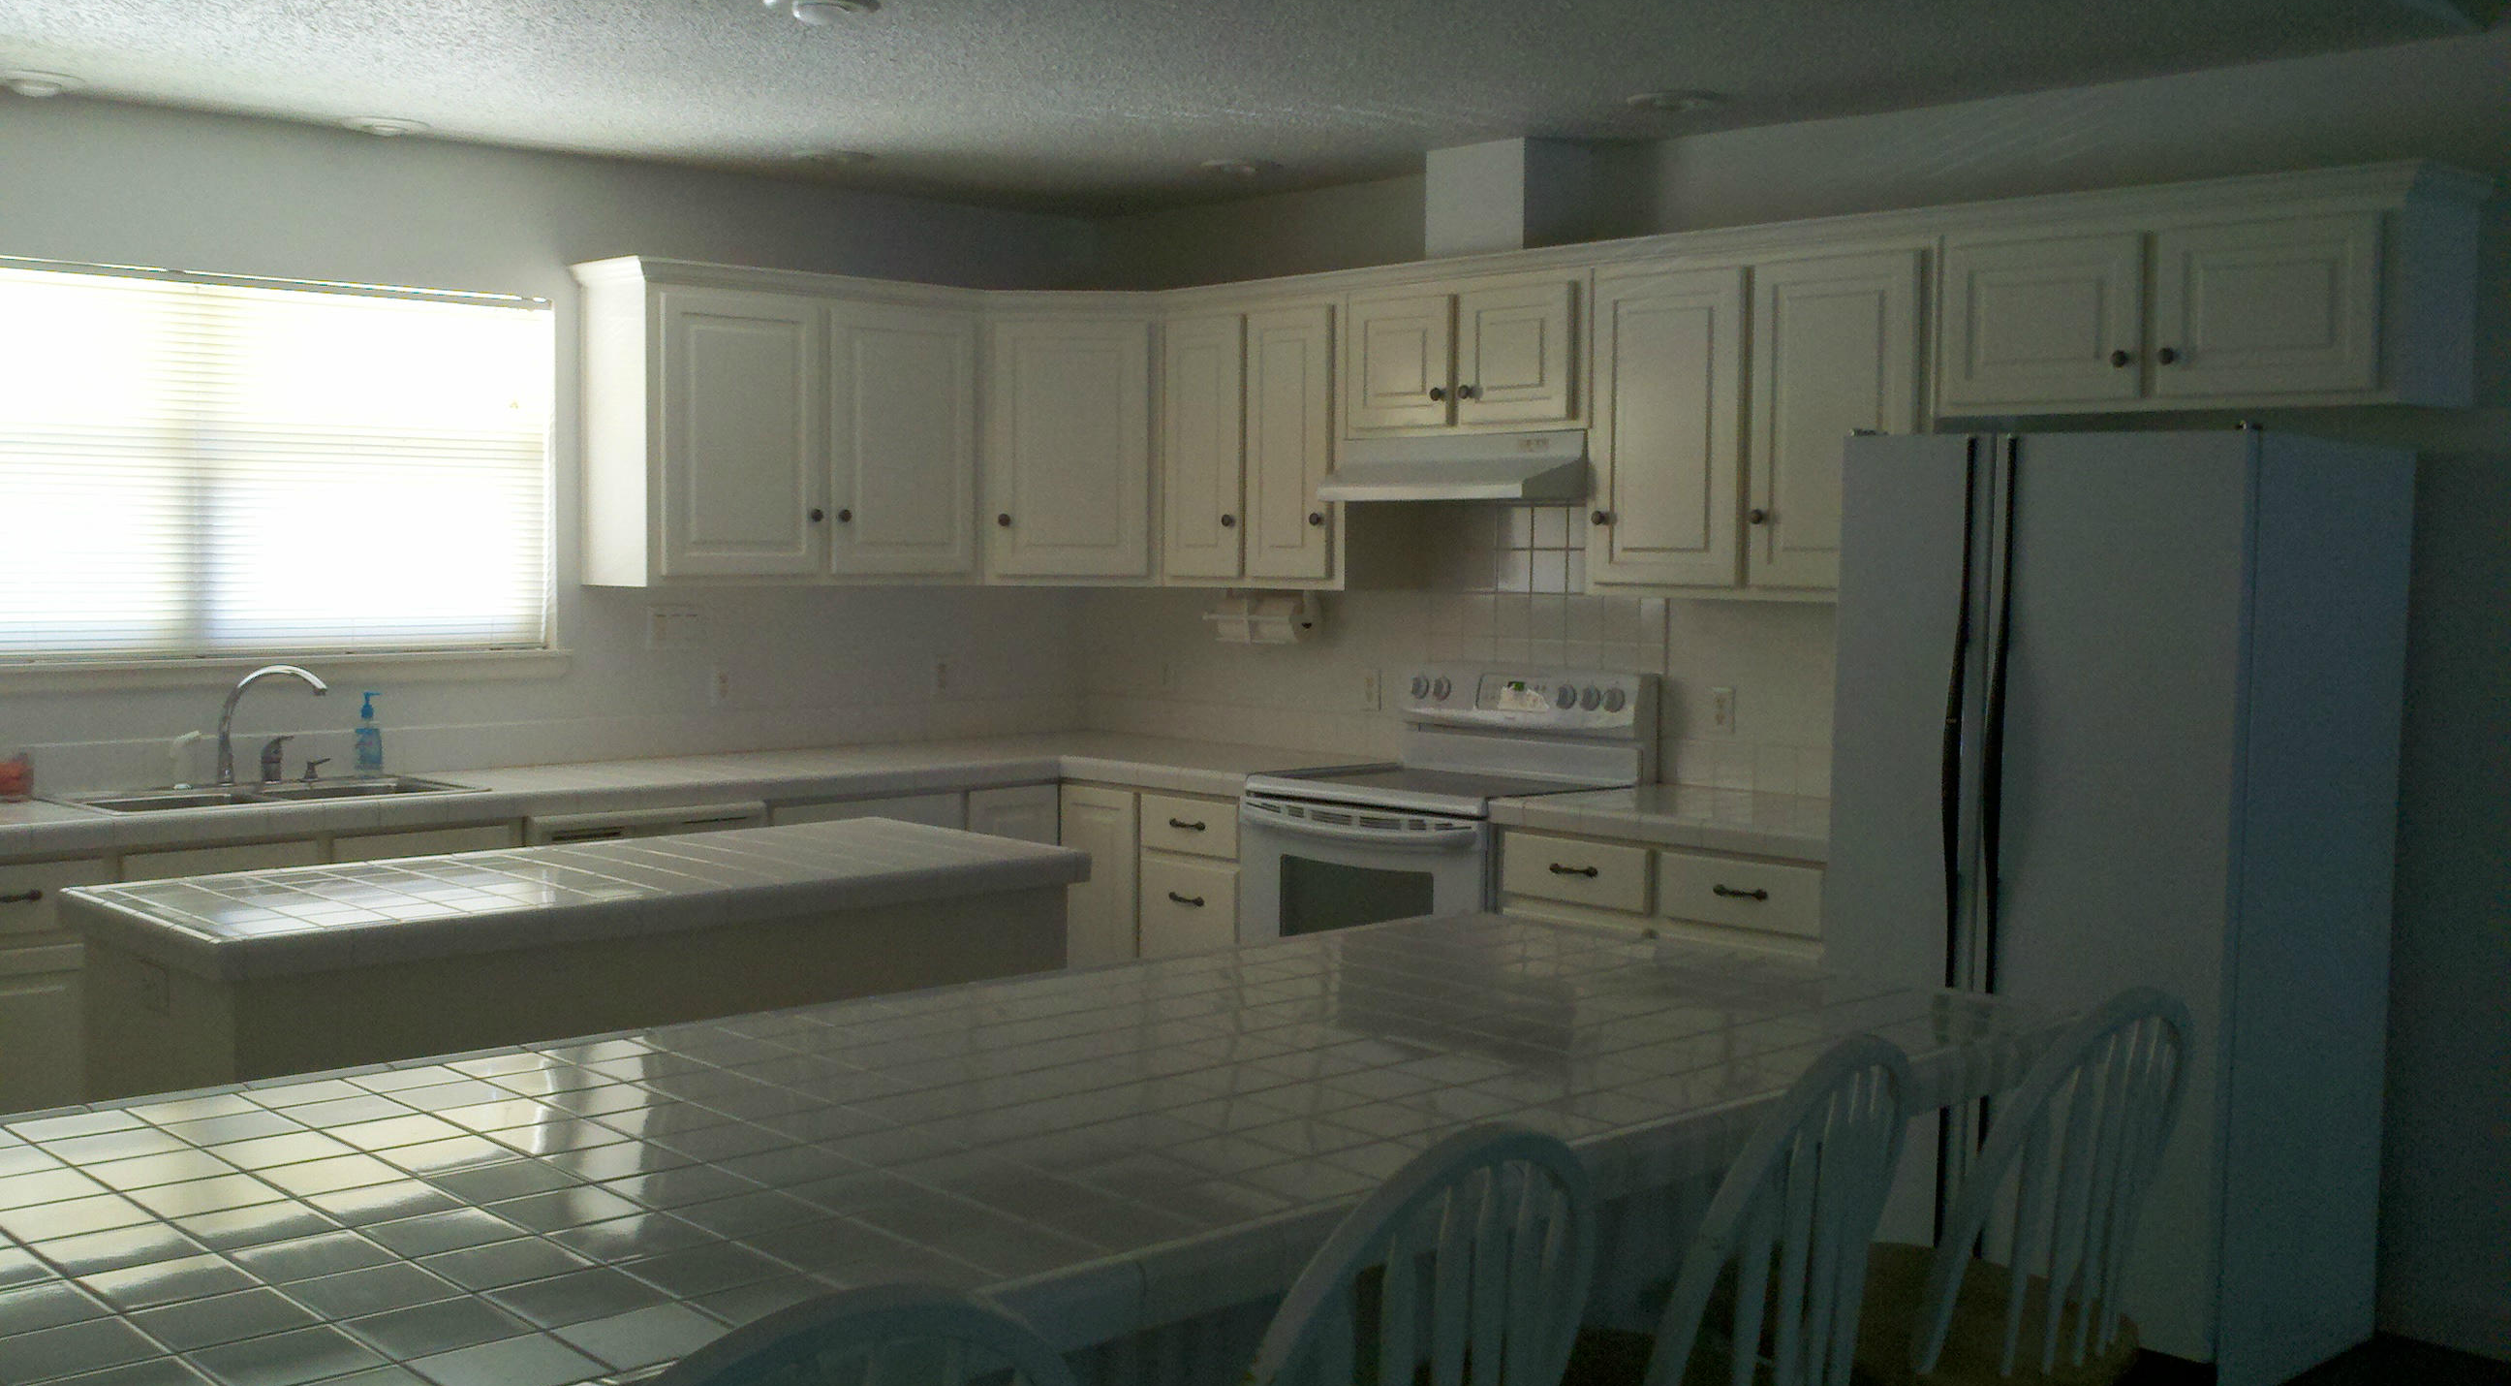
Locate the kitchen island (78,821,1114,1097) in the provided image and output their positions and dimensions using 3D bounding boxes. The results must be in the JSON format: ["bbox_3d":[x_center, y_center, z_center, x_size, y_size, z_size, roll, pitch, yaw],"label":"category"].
[{"bbox_3d":[-1.142,0.757,3.564,1.540,0.890,0.670,-3,5,-44],"label":"kitchen island"}]

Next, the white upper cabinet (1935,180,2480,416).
[{"bbox_3d":[1.880,-0.769,4.009,0.326,0.420,0.863,-3,5,-44],"label":"white upper cabinet"}]

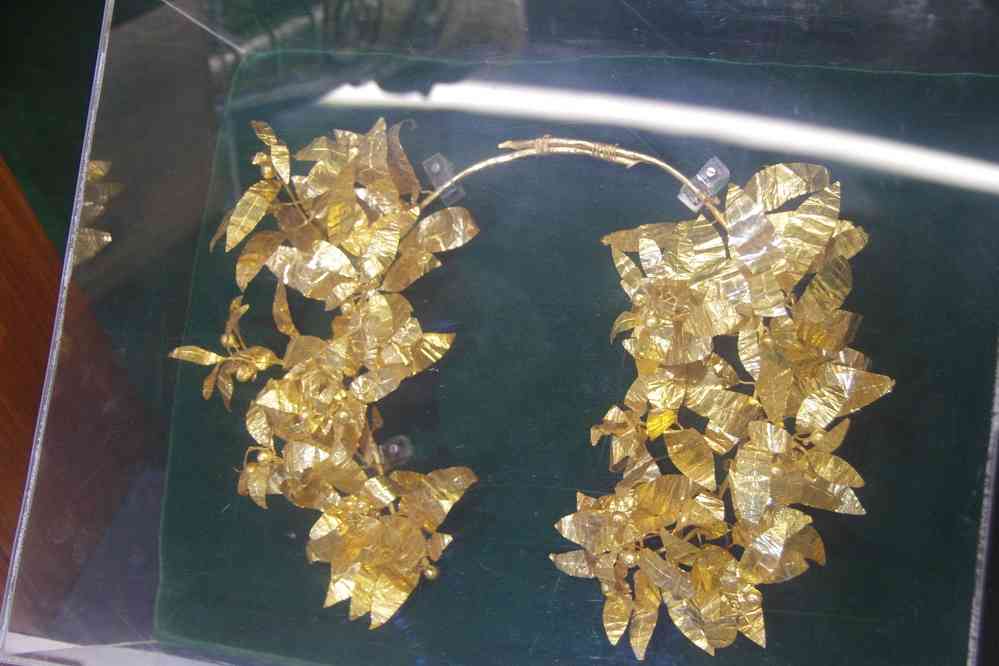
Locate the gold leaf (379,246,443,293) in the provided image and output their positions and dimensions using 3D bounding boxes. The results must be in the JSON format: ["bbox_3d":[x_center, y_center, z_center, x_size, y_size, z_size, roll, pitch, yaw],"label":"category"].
[{"bbox_3d":[-0.040,-0.026,0.739,0.033,0.006,0.014,-25,80,14],"label":"gold leaf"}]

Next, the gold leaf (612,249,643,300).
[{"bbox_3d":[0.060,-0.028,0.756,0.011,0.007,0.029,-26,79,9],"label":"gold leaf"}]

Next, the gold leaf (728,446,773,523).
[{"bbox_3d":[0.107,0.065,0.687,0.017,0.009,0.035,-5,82,14],"label":"gold leaf"}]

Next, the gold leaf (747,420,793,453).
[{"bbox_3d":[0.115,0.045,0.687,0.019,0.010,0.014,-1,84,14],"label":"gold leaf"}]

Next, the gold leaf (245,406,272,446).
[{"bbox_3d":[-0.120,0.046,0.799,0.013,0.006,0.021,-14,81,7],"label":"gold leaf"}]

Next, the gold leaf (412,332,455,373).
[{"bbox_3d":[-0.031,0.007,0.730,0.027,0.006,0.015,-29,79,13],"label":"gold leaf"}]

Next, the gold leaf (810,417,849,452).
[{"bbox_3d":[0.147,0.046,0.717,0.022,0.006,0.012,-39,75,7],"label":"gold leaf"}]

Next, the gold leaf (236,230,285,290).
[{"bbox_3d":[-0.117,-0.035,0.796,0.018,0.010,0.036,38,91,6],"label":"gold leaf"}]

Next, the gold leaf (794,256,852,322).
[{"bbox_3d":[0.136,-0.019,0.675,0.016,0.006,0.033,39,95,17],"label":"gold leaf"}]

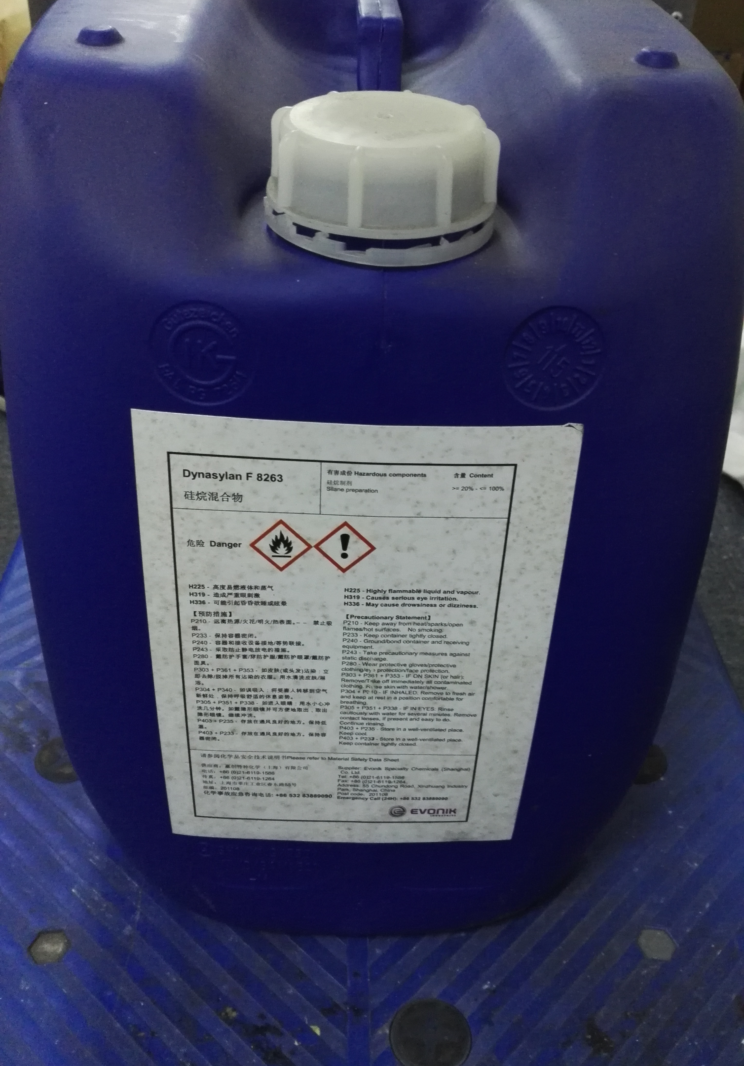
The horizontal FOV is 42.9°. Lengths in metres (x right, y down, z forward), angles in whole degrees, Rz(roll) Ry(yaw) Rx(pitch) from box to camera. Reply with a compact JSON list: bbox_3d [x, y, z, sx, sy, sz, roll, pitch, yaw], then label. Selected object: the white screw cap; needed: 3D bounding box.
[{"bbox_3d":[0.004,-0.115,0.297,0.074,0.032,0.074,1,39,-1],"label":"white screw cap"}]

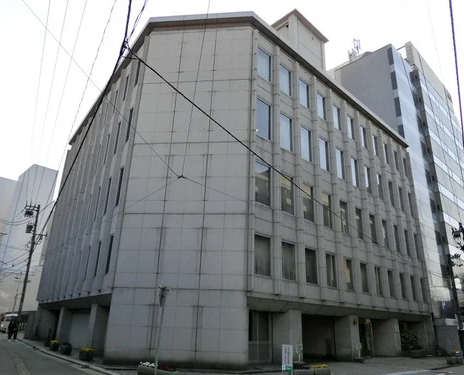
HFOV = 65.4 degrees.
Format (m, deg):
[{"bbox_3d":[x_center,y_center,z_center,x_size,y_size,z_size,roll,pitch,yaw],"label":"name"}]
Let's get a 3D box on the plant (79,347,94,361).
[{"bbox_3d":[-6.547,7.471,16.270,0.600,0.600,0.600,15,-24,-32],"label":"plant"}]

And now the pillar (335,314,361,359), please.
[{"bbox_3d":[6.423,8.394,20.160,0.882,2.304,0.954,20,-27,-40],"label":"pillar"}]

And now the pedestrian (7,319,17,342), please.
[{"bbox_3d":[-17.874,11.602,29.348,0.500,1.670,0.380,13,-23,-27],"label":"pedestrian"}]

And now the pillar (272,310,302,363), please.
[{"bbox_3d":[2.782,7.367,17.982,0.948,2.373,1.053,20,-27,-40],"label":"pillar"}]

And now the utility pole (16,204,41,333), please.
[{"bbox_3d":[-21.237,8.142,37.955,0.400,13.189,0.400,-2,-21,-2],"label":"utility pole"}]

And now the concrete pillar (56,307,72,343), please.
[{"bbox_3d":[-11.380,9.423,24.633,0.650,2.356,1.000,16,-25,-32],"label":"concrete pillar"}]

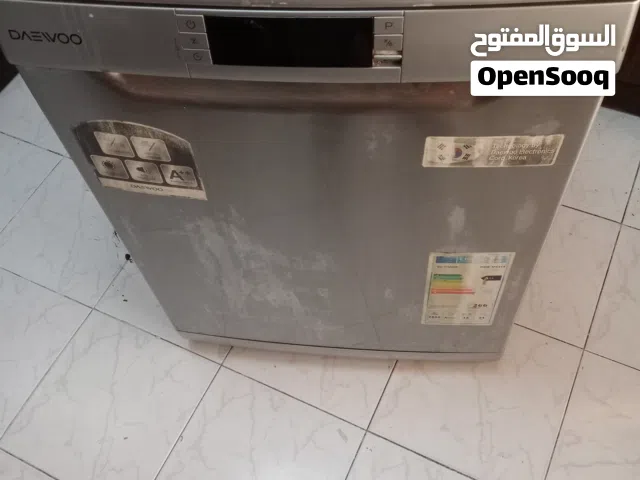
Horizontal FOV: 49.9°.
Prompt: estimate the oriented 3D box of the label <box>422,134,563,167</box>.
[{"bbox_3d":[0.185,-0.096,0.747,0.143,0.053,0.008,1,59,5],"label":"label"}]

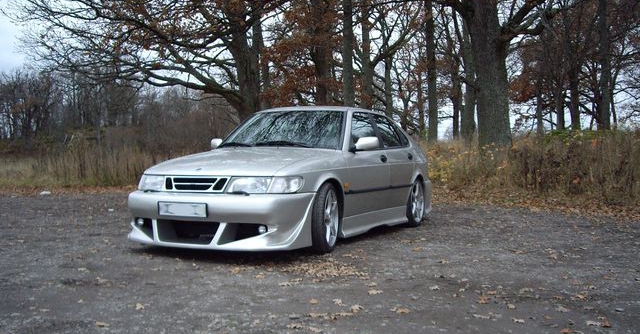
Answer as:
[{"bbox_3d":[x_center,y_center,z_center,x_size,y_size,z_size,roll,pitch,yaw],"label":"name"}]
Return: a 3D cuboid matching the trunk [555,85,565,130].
[{"bbox_3d":[10.908,-2.664,32.000,0.420,2.095,0.400,0,1,0],"label":"trunk"}]

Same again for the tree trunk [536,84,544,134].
[{"bbox_3d":[10.357,-2.701,33.000,0.350,2.442,0.330,0,1,0],"label":"tree trunk"}]

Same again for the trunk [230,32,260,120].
[{"bbox_3d":[-2.579,-3.023,24.000,0.950,3.211,0.900,0,1,0],"label":"trunk"}]

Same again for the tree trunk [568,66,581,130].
[{"bbox_3d":[11.229,-3.022,31.000,0.480,2.912,0.450,0,1,0],"label":"tree trunk"}]

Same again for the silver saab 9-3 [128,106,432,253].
[{"bbox_3d":[-0.091,0.033,7.555,1.730,1.390,4.650,0,1,24],"label":"silver saab 9-3"}]

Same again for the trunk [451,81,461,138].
[{"bbox_3d":[5.979,-2.537,31.000,0.380,2.471,0.360,0,1,0],"label":"trunk"}]

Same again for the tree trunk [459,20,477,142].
[{"bbox_3d":[5.284,-3.078,25.000,0.550,4.341,0.500,0,1,0],"label":"tree trunk"}]

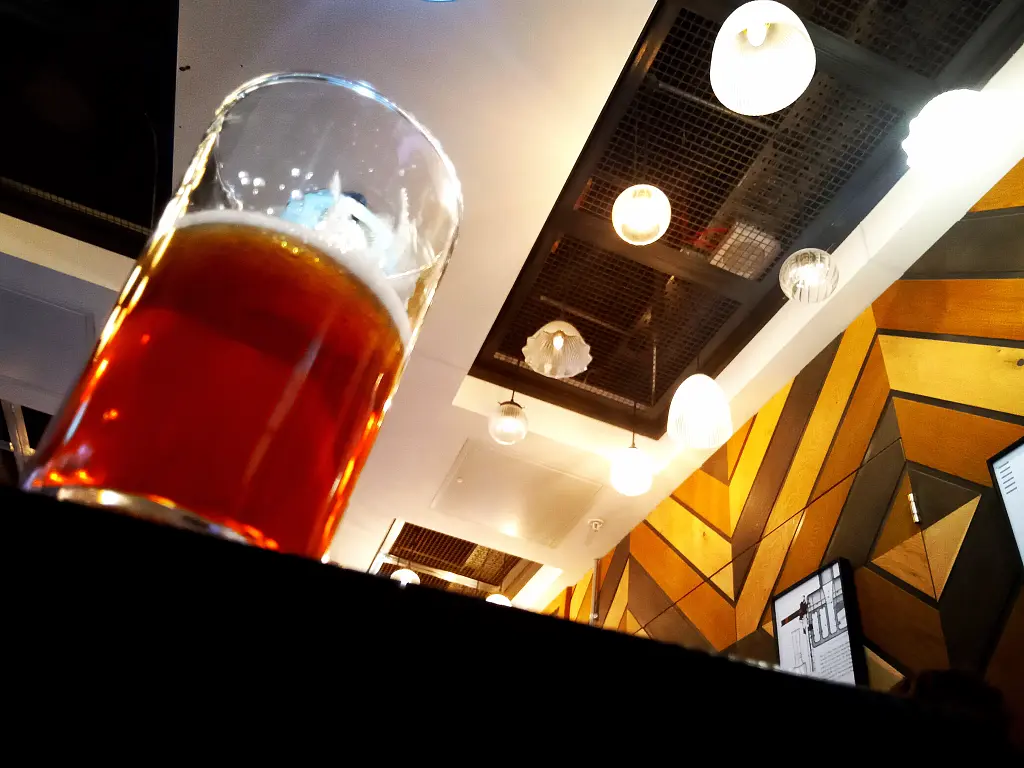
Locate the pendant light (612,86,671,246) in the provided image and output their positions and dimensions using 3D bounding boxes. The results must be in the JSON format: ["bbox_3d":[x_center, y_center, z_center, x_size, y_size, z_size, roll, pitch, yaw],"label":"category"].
[{"bbox_3d":[0.409,-0.705,2.561,0.166,0.746,0.166,6,-39,5],"label":"pendant light"}]

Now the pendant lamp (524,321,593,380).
[{"bbox_3d":[0.160,-0.145,2.884,0.234,0.140,0.234,6,-39,5],"label":"pendant lamp"}]

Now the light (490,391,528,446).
[{"bbox_3d":[-0.013,0.139,3.286,0.158,0.225,0.158,6,-39,5],"label":"light"}]

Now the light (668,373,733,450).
[{"bbox_3d":[0.662,0.073,2.924,0.217,0.240,0.217,6,-39,5],"label":"light"}]

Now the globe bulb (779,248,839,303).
[{"bbox_3d":[0.883,-0.323,2.470,0.169,0.152,0.169,6,-39,5],"label":"globe bulb"}]

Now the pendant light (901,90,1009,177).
[{"bbox_3d":[1.076,-0.639,2.028,0.245,0.135,0.245,6,-39,5],"label":"pendant light"}]

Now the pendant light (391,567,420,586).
[{"bbox_3d":[-0.593,1.086,4.627,0.175,0.150,0.175,18,-40,-11],"label":"pendant light"}]

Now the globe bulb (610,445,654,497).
[{"bbox_3d":[0.486,0.349,3.348,0.175,0.215,0.175,6,-39,5],"label":"globe bulb"}]

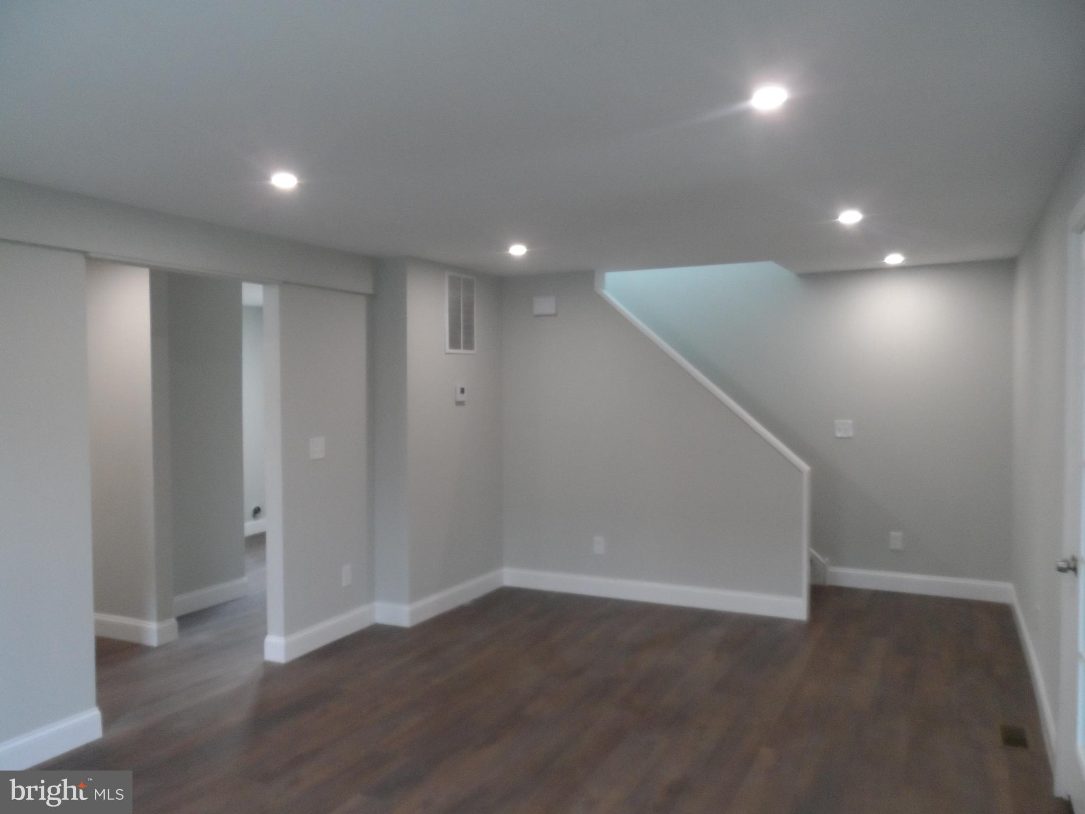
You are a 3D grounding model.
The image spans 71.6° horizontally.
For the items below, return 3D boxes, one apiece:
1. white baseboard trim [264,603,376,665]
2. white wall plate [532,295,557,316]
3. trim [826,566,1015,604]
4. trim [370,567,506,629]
[{"bbox_3d":[-1.288,1.309,4.453,0.138,0.138,0.738,0,2,29],"label":"white baseboard trim"},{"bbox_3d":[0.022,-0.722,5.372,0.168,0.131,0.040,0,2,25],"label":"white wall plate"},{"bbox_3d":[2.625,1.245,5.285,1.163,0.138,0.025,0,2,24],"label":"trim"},{"bbox_3d":[-0.662,1.281,5.170,0.250,0.138,1.118,0,2,29],"label":"trim"}]

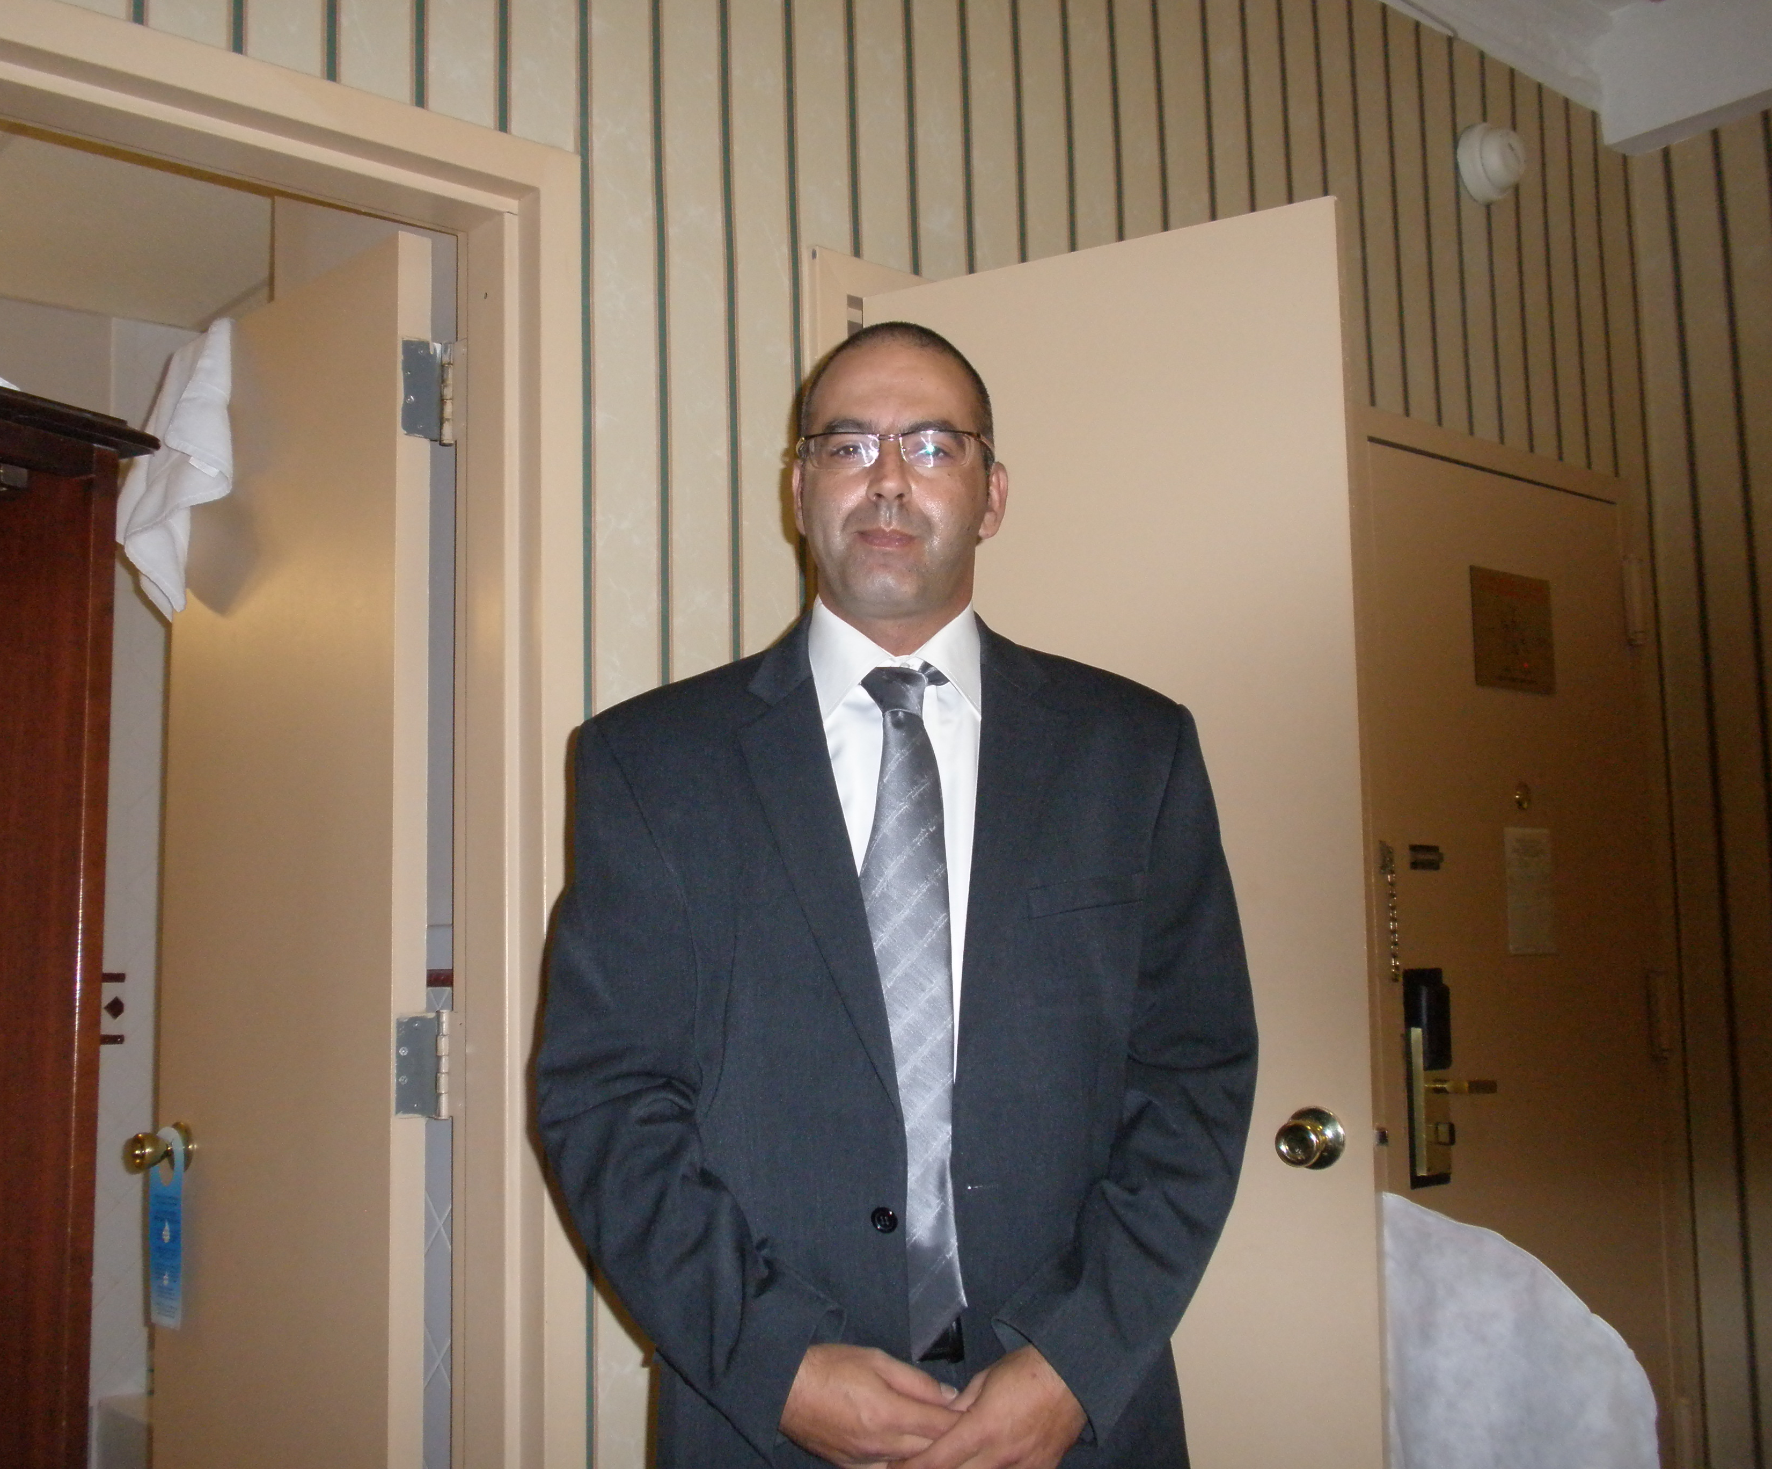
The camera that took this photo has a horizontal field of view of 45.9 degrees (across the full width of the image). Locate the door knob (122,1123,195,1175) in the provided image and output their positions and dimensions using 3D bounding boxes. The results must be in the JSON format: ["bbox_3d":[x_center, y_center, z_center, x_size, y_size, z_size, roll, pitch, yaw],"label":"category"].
[{"bbox_3d":[-0.927,0.527,2.659,0.064,0.064,0.064,5,-10,-43],"label":"door knob"}]

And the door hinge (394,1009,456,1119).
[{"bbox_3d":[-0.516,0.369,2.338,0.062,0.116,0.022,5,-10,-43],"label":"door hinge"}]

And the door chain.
[{"bbox_3d":[0.782,0.274,3.249,0.024,0.217,0.016,5,-10,-41],"label":"door chain"}]

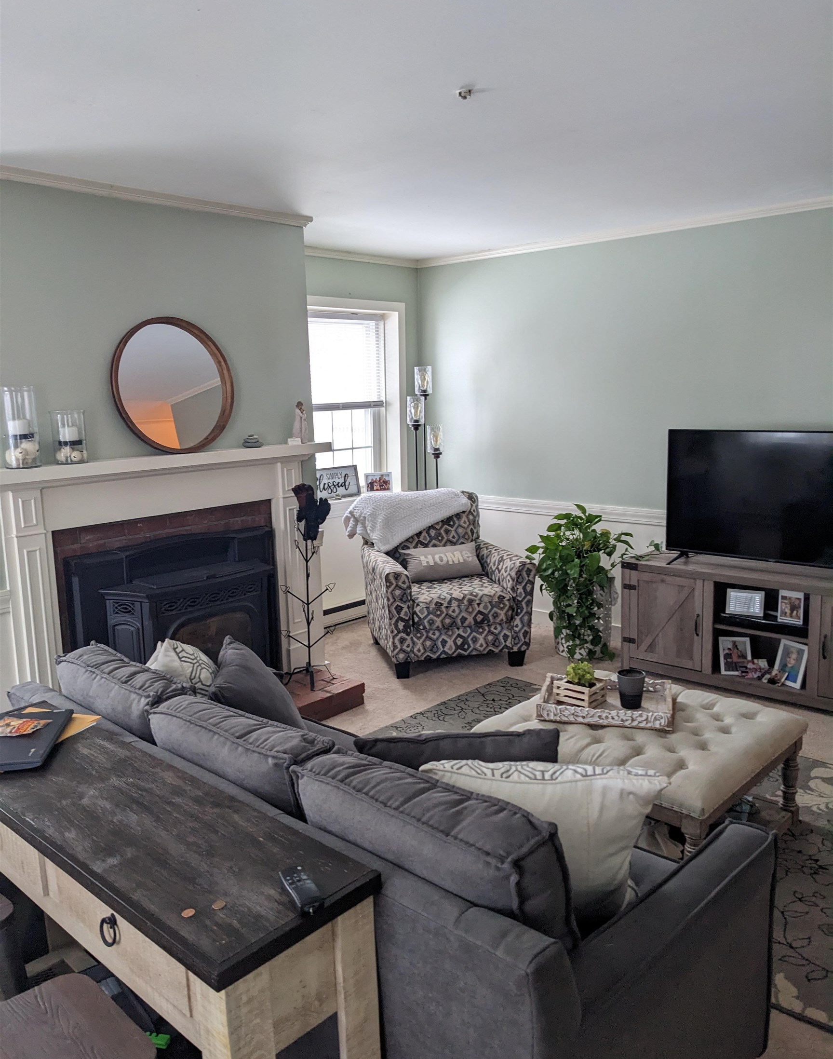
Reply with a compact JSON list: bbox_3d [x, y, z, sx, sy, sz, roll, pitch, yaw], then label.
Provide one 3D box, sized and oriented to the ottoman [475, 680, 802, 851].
[{"bbox_3d":[0.778,0.855,3.028,0.840,0.455,0.850,7,13,41],"label":"ottoman"}]

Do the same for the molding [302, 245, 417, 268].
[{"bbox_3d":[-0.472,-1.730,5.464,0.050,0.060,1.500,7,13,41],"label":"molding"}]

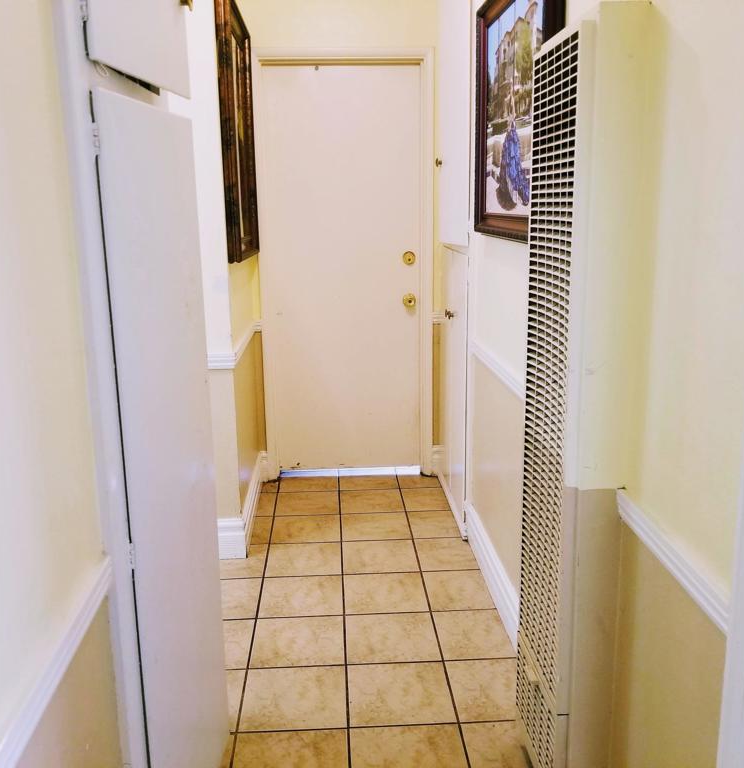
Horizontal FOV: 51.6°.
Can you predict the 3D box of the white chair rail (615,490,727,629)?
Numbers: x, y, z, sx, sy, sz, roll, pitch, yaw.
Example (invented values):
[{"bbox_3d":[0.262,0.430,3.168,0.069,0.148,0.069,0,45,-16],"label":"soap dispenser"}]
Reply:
[{"bbox_3d":[0.491,0.275,1.287,0.024,0.064,0.420,-1,13,-3],"label":"white chair rail"}]

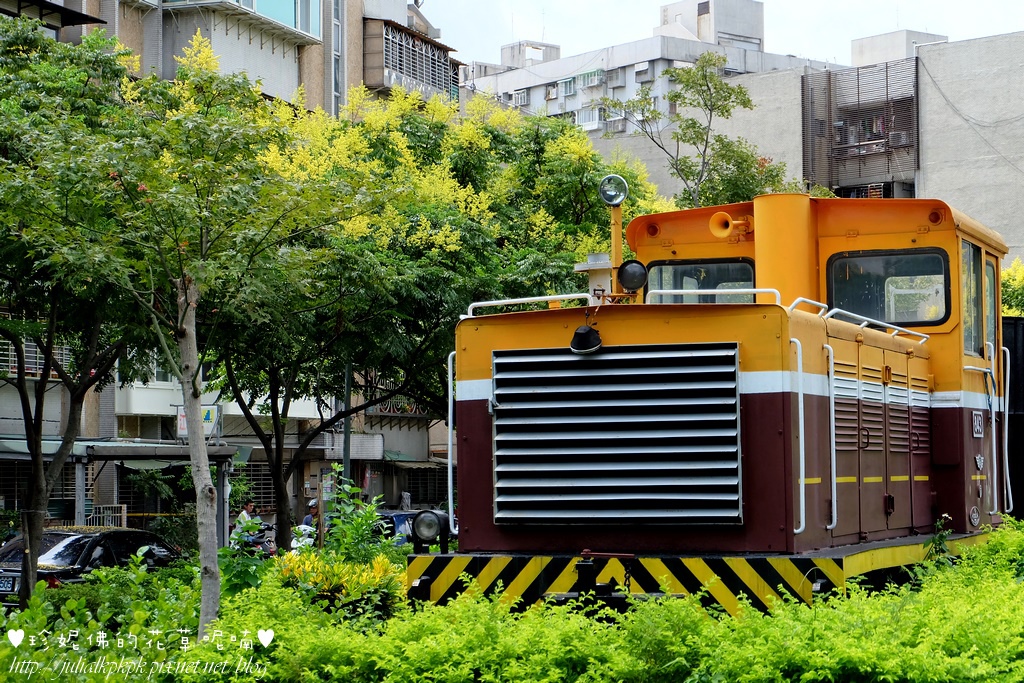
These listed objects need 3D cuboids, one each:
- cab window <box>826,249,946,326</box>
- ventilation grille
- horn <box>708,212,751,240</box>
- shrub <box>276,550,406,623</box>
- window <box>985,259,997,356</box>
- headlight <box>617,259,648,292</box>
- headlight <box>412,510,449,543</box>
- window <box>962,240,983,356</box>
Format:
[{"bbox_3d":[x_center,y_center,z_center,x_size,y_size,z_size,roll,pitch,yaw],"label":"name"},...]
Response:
[{"bbox_3d":[2.208,-0.318,12.554,0.714,0.462,0.045,-2,-4,22],"label":"cab window"},{"bbox_3d":[0.472,0.434,9.811,1.204,0.817,0.070,-2,-4,22],"label":"ventilation grille"},{"bbox_3d":[1.307,-0.688,12.720,0.158,0.163,0.378,-3,-4,31],"label":"horn"},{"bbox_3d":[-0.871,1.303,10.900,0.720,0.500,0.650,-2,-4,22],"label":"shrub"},{"bbox_3d":[3.004,-0.183,13.400,0.040,0.609,0.389,-2,-4,22],"label":"window"},{"bbox_3d":[0.566,-0.310,9.979,0.149,0.152,0.116,-2,-4,22],"label":"headlight"},{"bbox_3d":[-0.385,0.879,10.147,0.152,0.152,0.147,-2,-4,22],"label":"headlight"},{"bbox_3d":[2.755,-0.245,12.773,0.045,0.683,0.651,-2,-4,22],"label":"window"}]

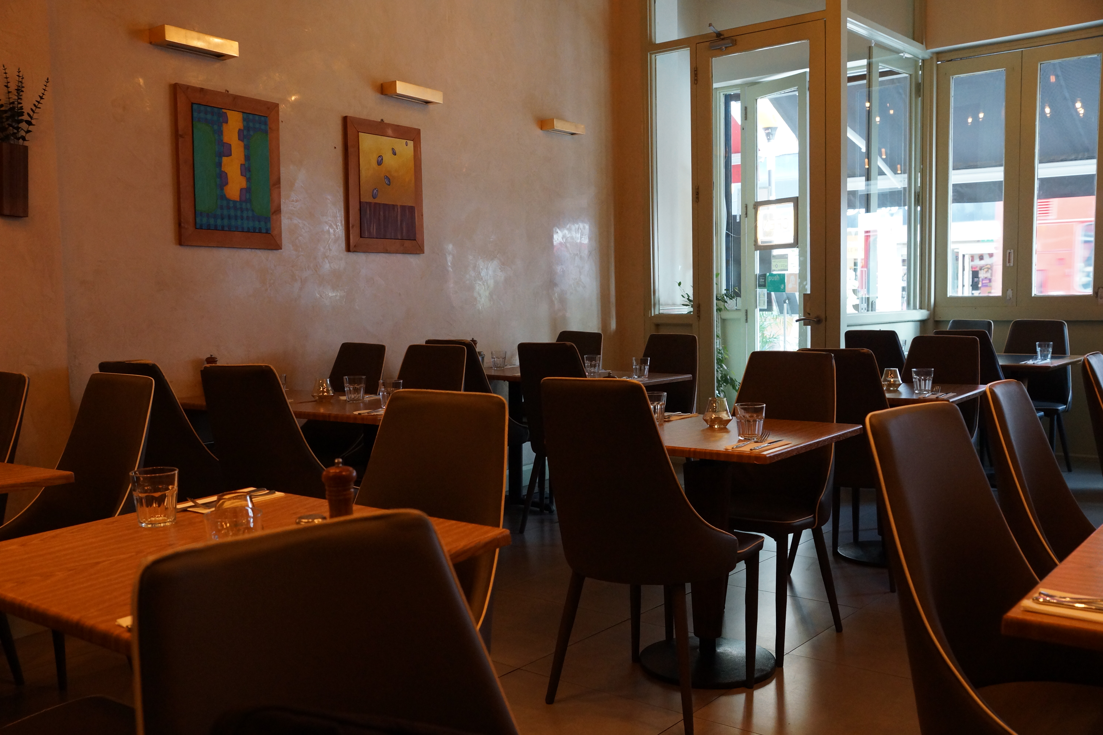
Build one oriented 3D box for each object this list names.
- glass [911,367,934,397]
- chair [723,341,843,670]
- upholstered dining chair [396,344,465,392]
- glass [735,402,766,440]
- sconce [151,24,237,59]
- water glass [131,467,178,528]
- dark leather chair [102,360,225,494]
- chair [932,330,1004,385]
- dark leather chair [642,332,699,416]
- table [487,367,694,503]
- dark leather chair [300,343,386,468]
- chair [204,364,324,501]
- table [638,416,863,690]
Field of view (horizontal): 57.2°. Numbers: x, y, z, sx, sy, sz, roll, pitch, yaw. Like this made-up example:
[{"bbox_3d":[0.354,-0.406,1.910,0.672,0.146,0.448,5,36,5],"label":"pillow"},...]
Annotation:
[{"bbox_3d":[1.651,0.061,4.498,0.092,0.101,0.092,2,5,36],"label":"glass"},{"bbox_3d":[0.710,0.432,3.422,0.490,0.942,0.575,2,5,37],"label":"chair"},{"bbox_3d":[-0.650,0.385,4.433,0.490,0.942,0.575,1,5,32],"label":"upholstered dining chair"},{"bbox_3d":[0.556,0.150,2.821,0.088,0.094,0.088,2,5,35],"label":"glass"},{"bbox_3d":[-1.406,-1.282,3.999,0.092,0.058,0.345,2,5,34],"label":"sconce"},{"bbox_3d":[-0.725,0.241,1.857,0.088,0.094,0.088,2,5,35],"label":"water glass"},{"bbox_3d":[-1.435,0.446,4.083,0.490,0.965,0.585,2,4,34],"label":"dark leather chair"},{"bbox_3d":[2.425,0.253,5.825,0.500,0.960,0.560,2,5,36],"label":"chair"},{"bbox_3d":[0.516,0.302,5.317,0.490,0.942,0.575,2,5,39],"label":"dark leather chair"},{"bbox_3d":[0.056,0.409,5.529,1.280,0.750,0.700,2,5,36],"label":"table"},{"bbox_3d":[-1.129,0.382,5.024,0.490,0.965,0.585,2,5,36],"label":"dark leather chair"},{"bbox_3d":[-0.928,0.460,3.748,0.490,0.965,0.585,1,4,32],"label":"chair"},{"bbox_3d":[0.493,0.573,3.216,0.740,0.750,0.740,2,5,36],"label":"table"}]

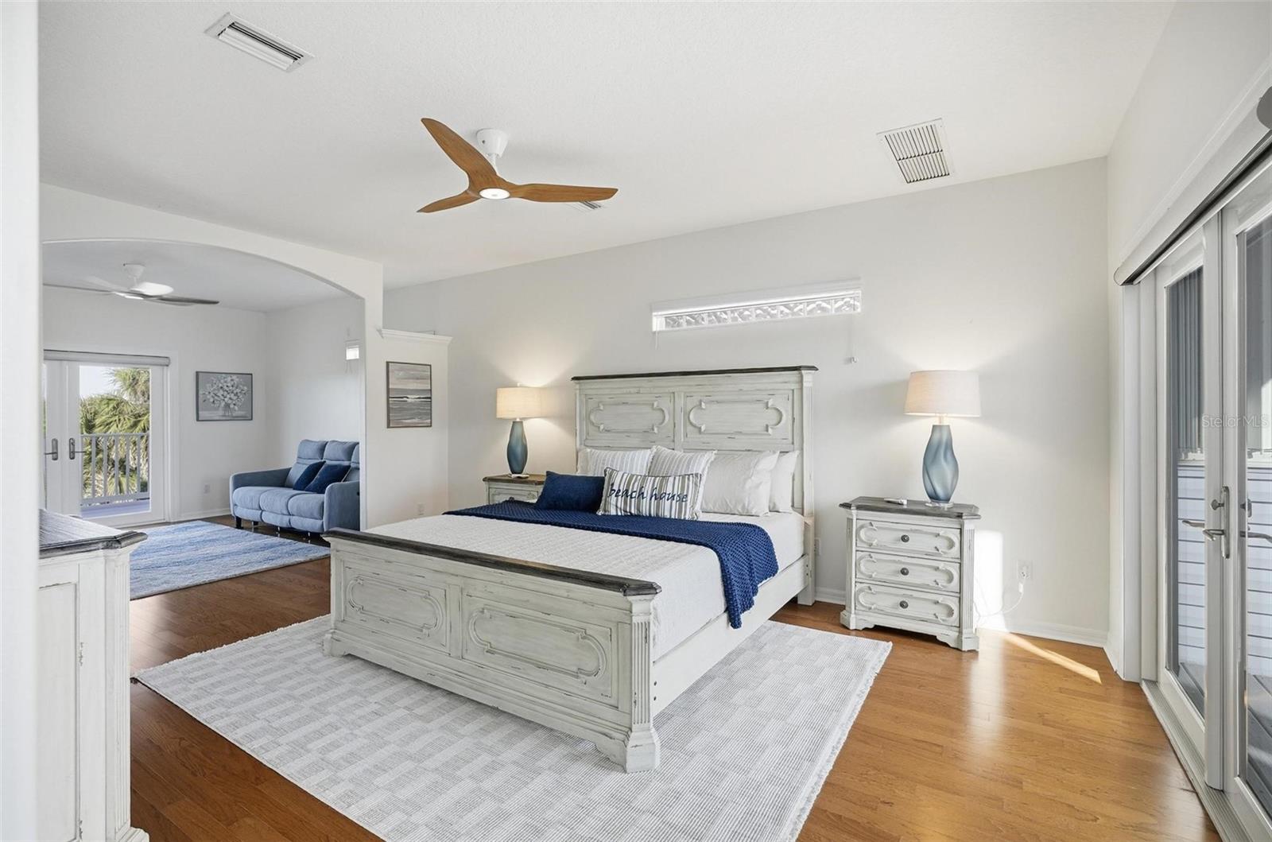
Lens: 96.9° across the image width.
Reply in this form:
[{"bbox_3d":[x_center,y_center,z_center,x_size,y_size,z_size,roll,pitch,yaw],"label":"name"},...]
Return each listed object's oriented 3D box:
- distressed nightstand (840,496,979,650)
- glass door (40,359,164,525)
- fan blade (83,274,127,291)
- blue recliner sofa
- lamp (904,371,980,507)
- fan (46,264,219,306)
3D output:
[{"bbox_3d":[1.661,0.889,3.439,0.752,0.757,0.430,0,0,31],"label":"distressed nightstand"},{"bbox_3d":[-6.170,0.228,6.155,0.090,2.030,1.750,0,0,31],"label":"glass door"},{"bbox_3d":[-4.734,-1.244,5.080,0.150,0.060,0.580,0,0,-14],"label":"fan blade"},{"bbox_3d":[-3.672,0.757,6.478,2.100,1.040,0.900,0,0,32],"label":"blue recliner sofa"},{"bbox_3d":[1.812,0.106,3.340,0.400,0.810,0.400,0,0,32],"label":"lamp"},{"bbox_3d":[-4.826,-1.336,5.428,1.300,0.340,1.300,0,0,31],"label":"fan"}]

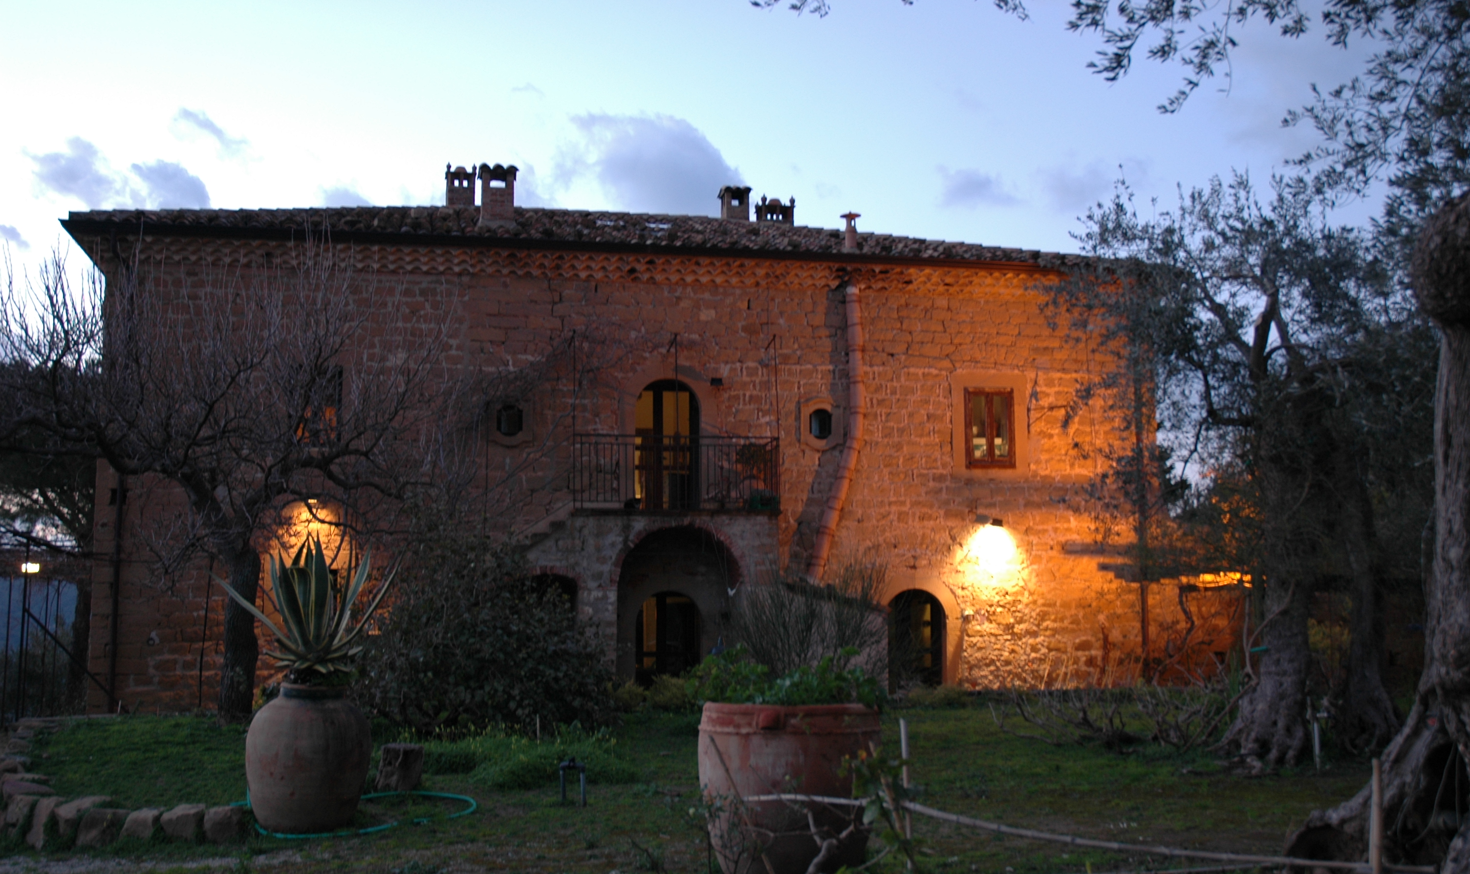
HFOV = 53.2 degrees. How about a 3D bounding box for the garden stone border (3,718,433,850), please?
[{"bbox_3d":[-5.104,2.874,13.515,2.800,0.450,9.300,2,-6,-25],"label":"garden stone border"}]

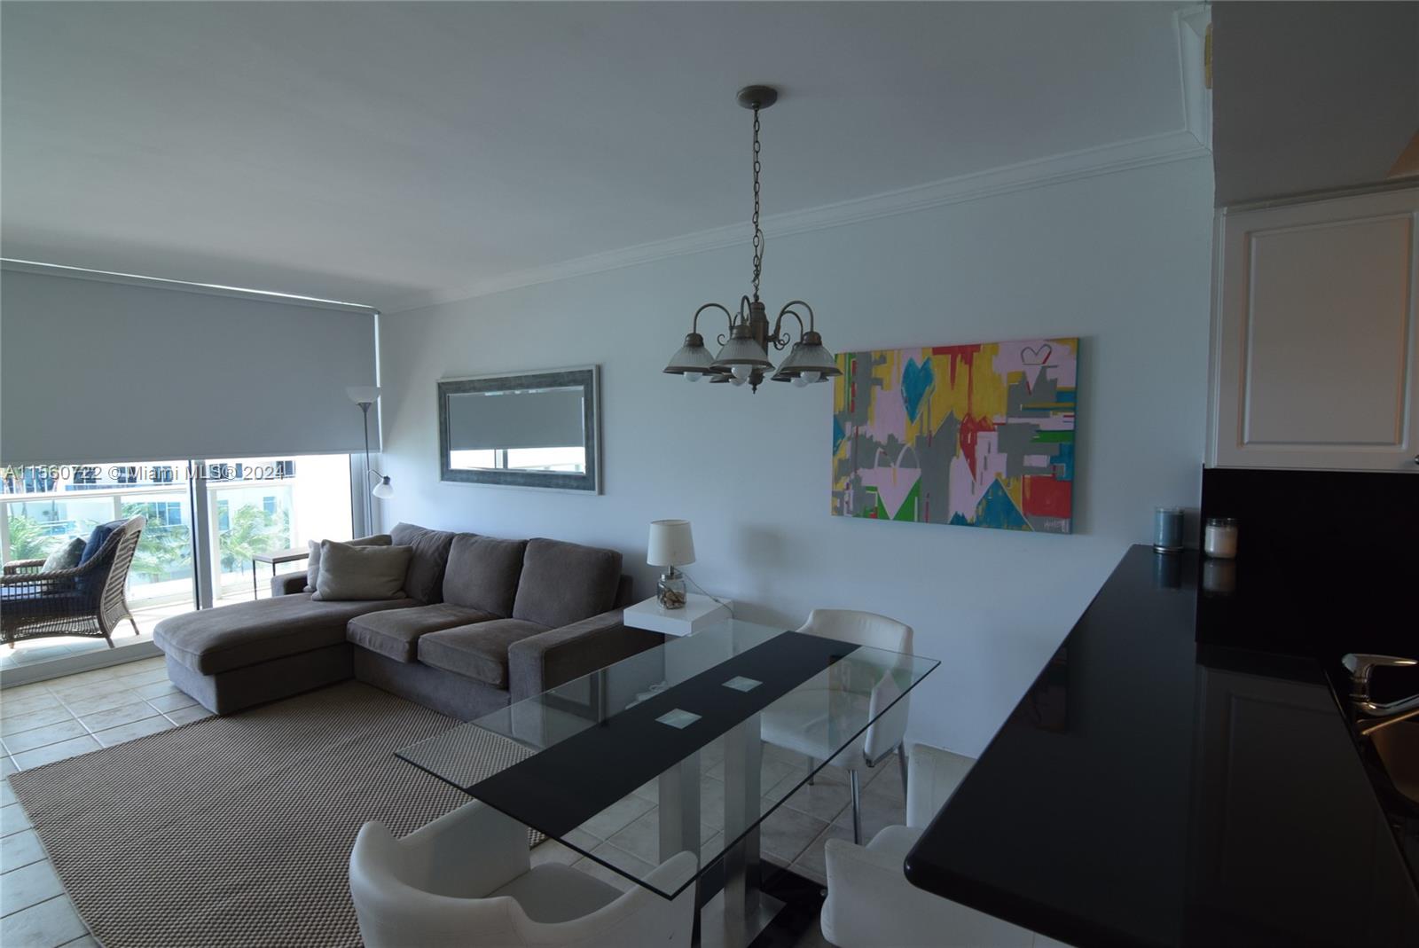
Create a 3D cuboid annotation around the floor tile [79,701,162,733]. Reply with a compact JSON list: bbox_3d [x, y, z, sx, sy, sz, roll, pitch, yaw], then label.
[{"bbox_3d":[-3.130,1.291,3.349,0.287,0.010,0.287,3,5,36],"label":"floor tile"}]

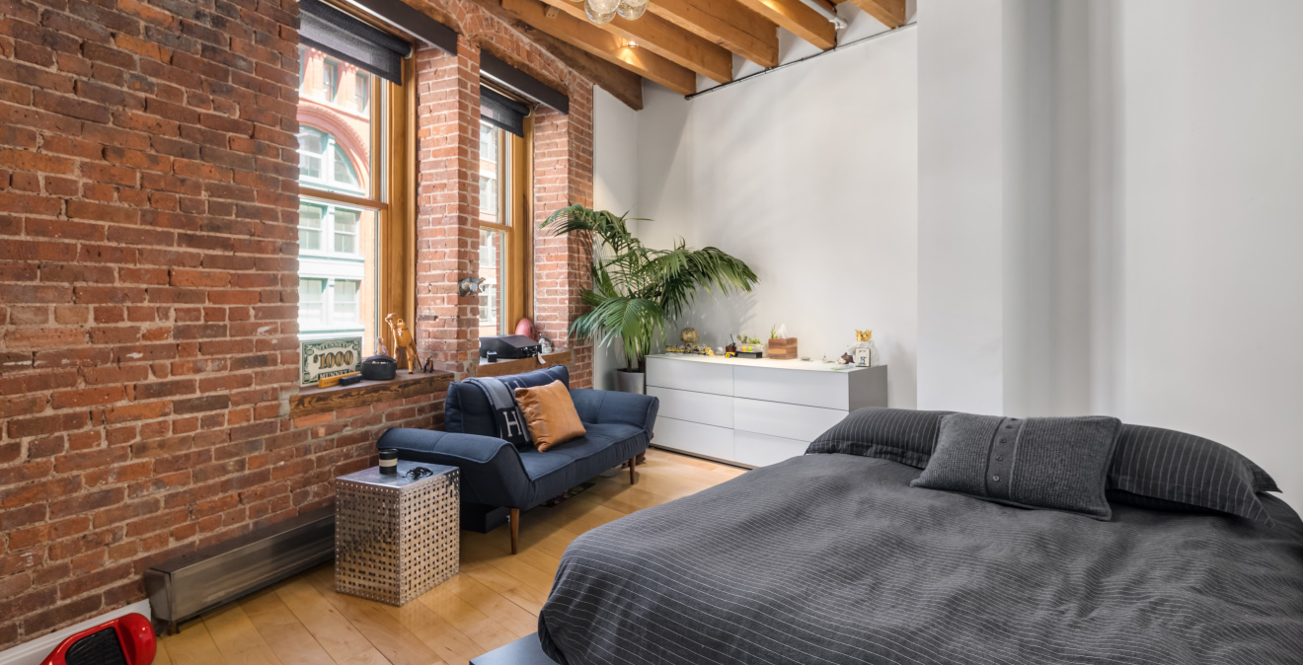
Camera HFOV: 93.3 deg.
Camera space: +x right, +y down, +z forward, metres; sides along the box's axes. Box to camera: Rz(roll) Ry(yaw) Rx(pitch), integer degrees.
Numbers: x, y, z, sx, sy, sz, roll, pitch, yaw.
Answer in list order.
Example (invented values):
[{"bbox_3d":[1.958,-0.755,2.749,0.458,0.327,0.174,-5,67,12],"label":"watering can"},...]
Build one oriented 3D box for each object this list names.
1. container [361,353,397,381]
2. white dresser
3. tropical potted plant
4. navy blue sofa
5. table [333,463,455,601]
[{"bbox_3d":[-1.460,0.193,3.308,0.165,0.128,0.175,1,2,25],"label":"container"},{"bbox_3d":[0.801,0.602,4.727,1.778,0.762,0.560,2,3,43],"label":"white dresser"},{"bbox_3d":[0.000,-0.007,5.060,1.580,1.950,1.250,0,2,0],"label":"tropical potted plant"},{"bbox_3d":[-0.685,0.643,3.697,0.736,0.770,1.845,1,2,25],"label":"navy blue sofa"},{"bbox_3d":[-1.079,0.841,2.647,0.335,0.466,0.335,1,2,22],"label":"table"}]

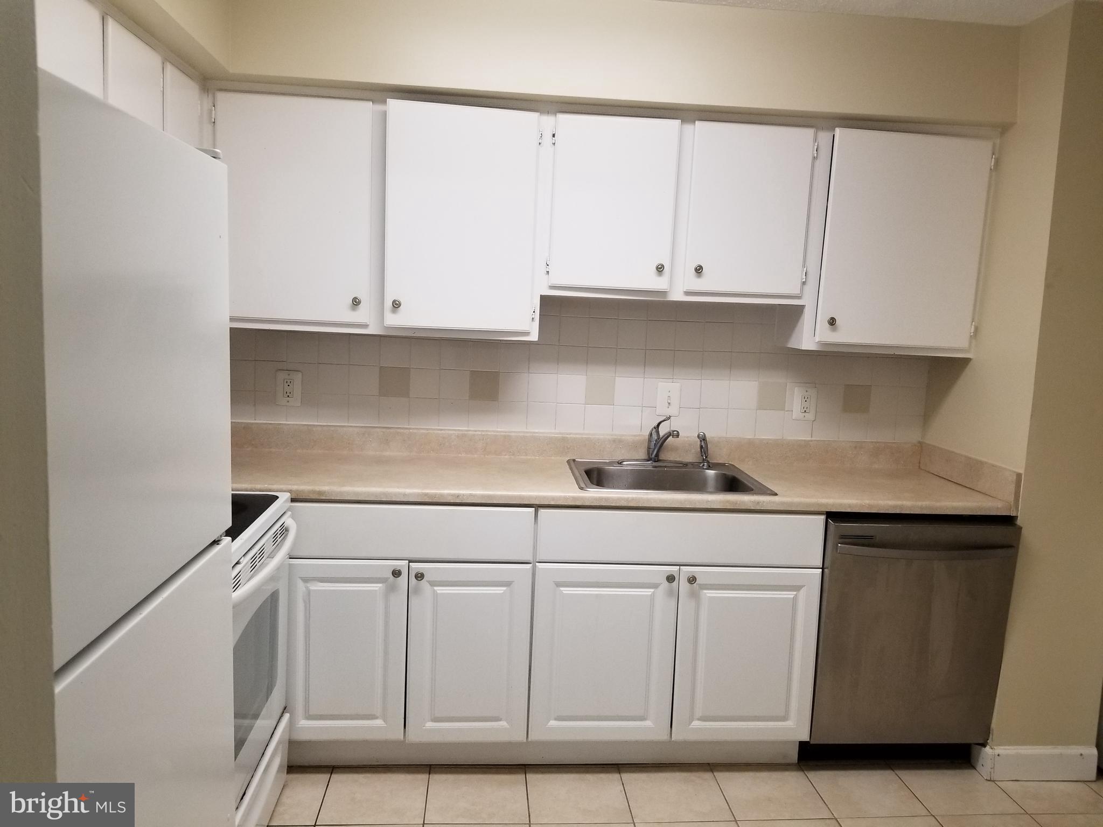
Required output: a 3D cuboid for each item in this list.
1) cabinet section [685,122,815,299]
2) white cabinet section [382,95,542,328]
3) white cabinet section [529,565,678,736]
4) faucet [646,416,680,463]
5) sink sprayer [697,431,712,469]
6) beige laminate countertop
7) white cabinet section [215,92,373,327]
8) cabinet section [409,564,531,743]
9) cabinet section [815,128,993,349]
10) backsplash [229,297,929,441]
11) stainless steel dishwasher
[{"bbox_3d":[0.642,-0.688,2.877,0.397,0.545,0.294,2,8,-5],"label":"cabinet section"},{"bbox_3d":[-0.302,-0.642,2.804,0.477,0.701,0.297,2,8,-5],"label":"white cabinet section"},{"bbox_3d":[0.148,0.721,2.863,0.454,0.580,0.540,2,7,-4],"label":"white cabinet section"},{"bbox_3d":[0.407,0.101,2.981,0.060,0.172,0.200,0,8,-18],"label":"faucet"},{"bbox_3d":[0.555,0.130,3.026,0.046,0.128,0.058,5,8,17],"label":"sink sprayer"},{"bbox_3d":[0.045,0.225,2.825,2.830,0.042,0.620,2,7,-4],"label":"beige laminate countertop"},{"bbox_3d":[-0.824,-0.658,2.761,0.473,0.694,0.294,2,8,-5],"label":"white cabinet section"},{"bbox_3d":[-0.274,0.694,2.804,0.363,0.569,0.575,2,8,-5],"label":"cabinet section"},{"bbox_3d":[1.174,-0.597,2.932,0.555,0.701,0.297,2,8,-5],"label":"cabinet section"},{"bbox_3d":[0.029,-0.177,3.089,2.840,0.490,0.020,2,7,-4],"label":"backsplash"},{"bbox_3d":[1.130,0.690,2.914,0.602,0.785,0.600,2,7,-4],"label":"stainless steel dishwasher"}]

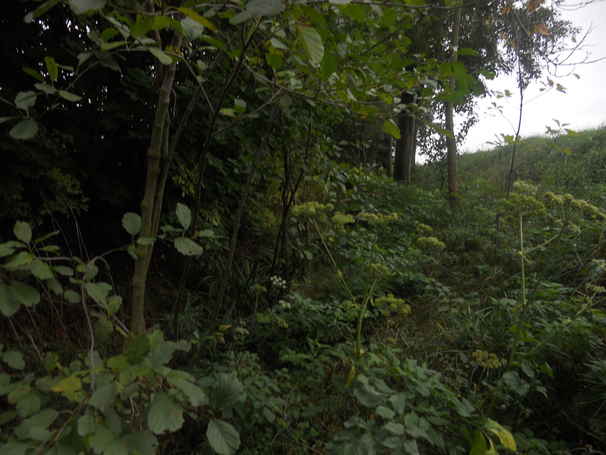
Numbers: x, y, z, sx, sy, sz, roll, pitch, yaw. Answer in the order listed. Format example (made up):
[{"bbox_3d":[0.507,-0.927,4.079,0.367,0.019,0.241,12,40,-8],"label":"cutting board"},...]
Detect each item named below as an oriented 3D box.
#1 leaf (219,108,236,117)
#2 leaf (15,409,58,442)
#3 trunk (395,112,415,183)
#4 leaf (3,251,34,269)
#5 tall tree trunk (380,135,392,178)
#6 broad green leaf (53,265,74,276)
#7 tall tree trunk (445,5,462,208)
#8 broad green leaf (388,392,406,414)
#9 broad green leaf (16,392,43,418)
[{"bbox_3d":[-0.319,-0.486,2.000,0.074,0.030,0.050,-1,4,-9],"label":"leaf"},{"bbox_3d":[-0.535,0.398,0.950,0.086,0.061,0.050,-2,5,-30],"label":"leaf"},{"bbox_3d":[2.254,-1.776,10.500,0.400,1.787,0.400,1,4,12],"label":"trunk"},{"bbox_3d":[-0.752,0.085,1.250,0.082,0.043,0.050,-2,5,-31],"label":"leaf"},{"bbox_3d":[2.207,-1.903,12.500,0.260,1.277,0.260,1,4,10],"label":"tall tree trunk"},{"bbox_3d":[-0.709,0.127,1.400,0.063,0.032,0.040,-2,4,-27],"label":"broad green leaf"},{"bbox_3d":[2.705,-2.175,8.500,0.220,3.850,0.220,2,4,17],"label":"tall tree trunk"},{"bbox_3d":[0.380,0.707,1.900,0.070,0.080,0.040,1,4,12],"label":"broad green leaf"},{"bbox_3d":[-0.607,0.395,1.050,0.056,0.052,0.040,-2,5,-31],"label":"broad green leaf"}]

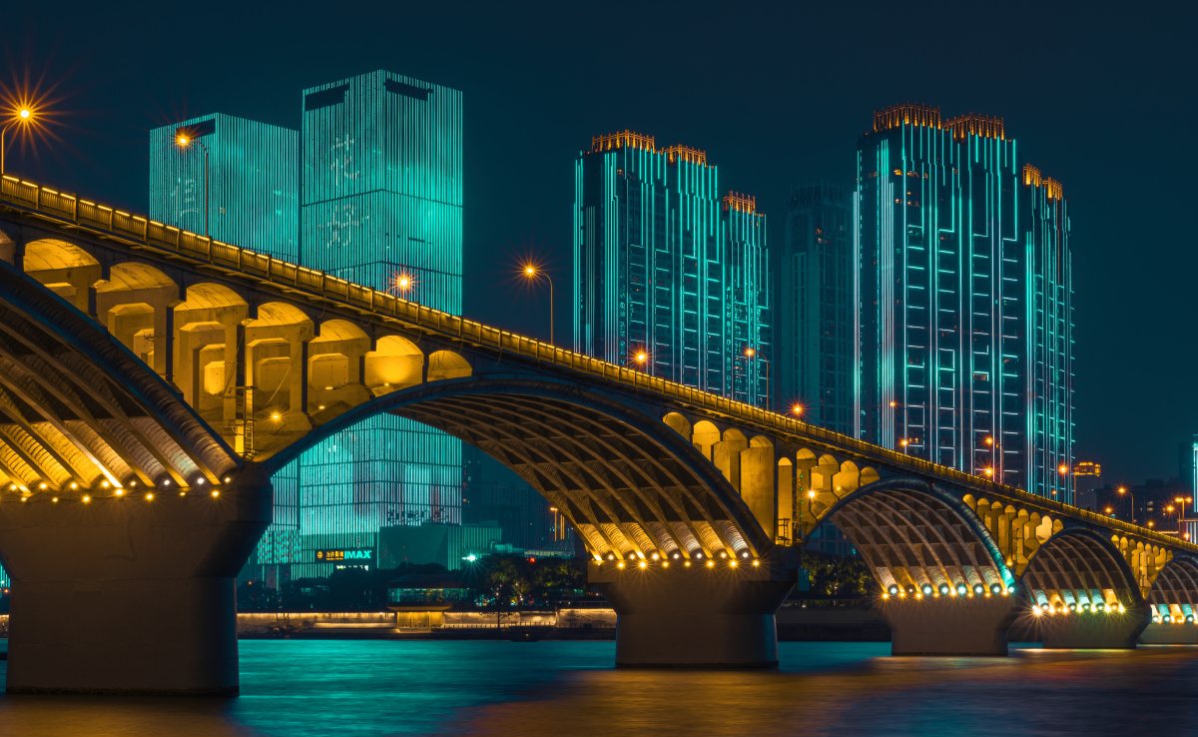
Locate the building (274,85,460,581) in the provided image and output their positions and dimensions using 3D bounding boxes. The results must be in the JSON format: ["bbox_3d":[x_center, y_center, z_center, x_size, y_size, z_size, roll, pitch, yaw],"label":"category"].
[{"bbox_3d":[-82.090,-7.530,736.510,42.000,201.700,40.300,-7,-10,42],"label":"building"}]

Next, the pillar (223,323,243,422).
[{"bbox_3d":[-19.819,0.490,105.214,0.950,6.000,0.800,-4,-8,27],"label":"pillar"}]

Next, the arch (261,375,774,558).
[{"bbox_3d":[-9.645,7.637,145.163,19.000,10.800,76.000,-4,-8,27],"label":"arch"}]

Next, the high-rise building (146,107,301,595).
[{"bbox_3d":[-155.570,-0.428,806.070,44.000,199.746,44.000,-6,-9,41],"label":"high-rise building"}]

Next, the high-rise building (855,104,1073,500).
[{"bbox_3d":[115.790,-0.690,614.790,58.340,155.950,32.000,5,-9,-33],"label":"high-rise building"}]

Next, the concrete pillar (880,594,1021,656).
[{"bbox_3d":[45.150,33.380,251.550,18.000,8.050,5.000,-4,-9,27],"label":"concrete pillar"}]

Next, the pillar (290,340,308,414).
[{"bbox_3d":[-17.380,0.490,111.760,0.870,4.430,0.550,-4,-9,27],"label":"pillar"}]

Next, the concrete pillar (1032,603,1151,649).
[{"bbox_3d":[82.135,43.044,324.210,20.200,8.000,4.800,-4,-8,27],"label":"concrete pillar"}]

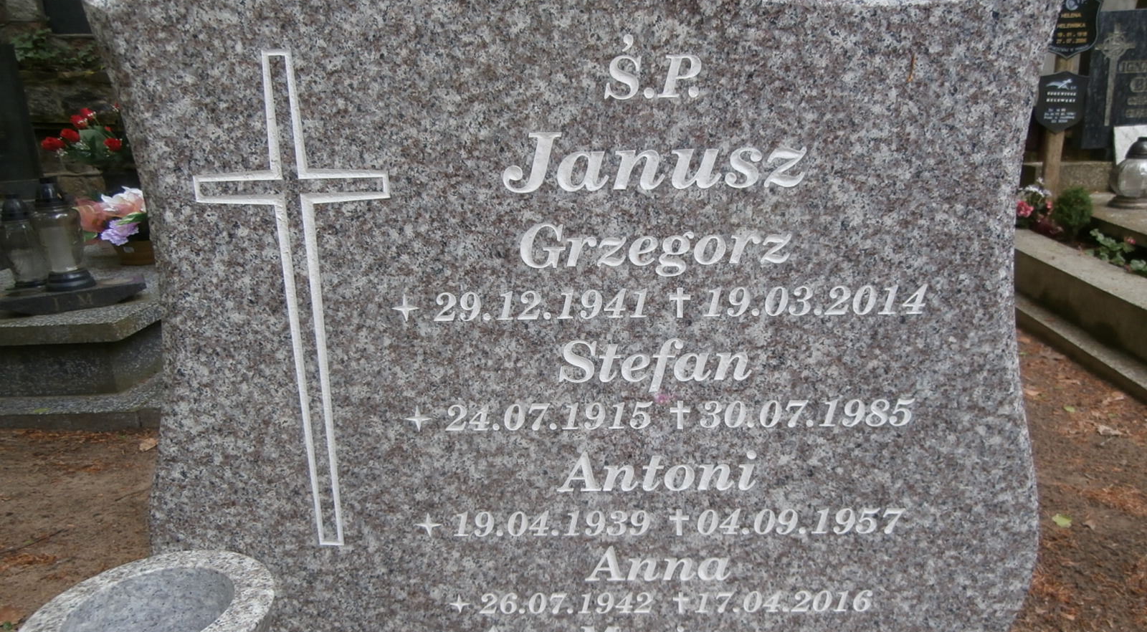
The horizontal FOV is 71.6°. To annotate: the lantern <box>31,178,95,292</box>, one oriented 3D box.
[{"bbox_3d":[-1.387,-0.223,2.150,0.120,0.293,0.120,0,18,0],"label":"lantern"}]

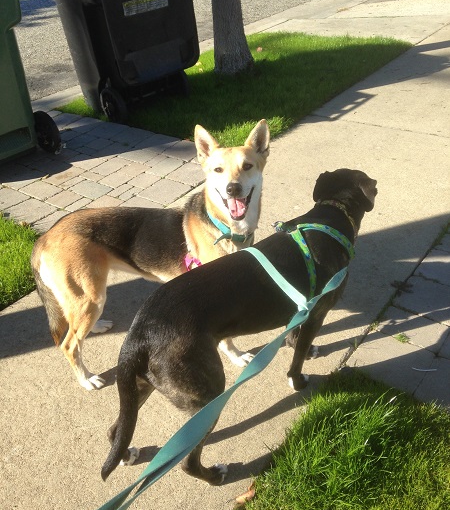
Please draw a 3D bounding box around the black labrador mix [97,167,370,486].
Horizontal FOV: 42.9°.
[{"bbox_3d":[0.079,0.195,1.591,1.030,0.650,0.290,-25,40,-30],"label":"black labrador mix"}]

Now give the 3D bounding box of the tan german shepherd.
[{"bbox_3d":[-0.226,0.027,1.772,0.750,0.755,0.320,-3,34,1],"label":"tan german shepherd"}]

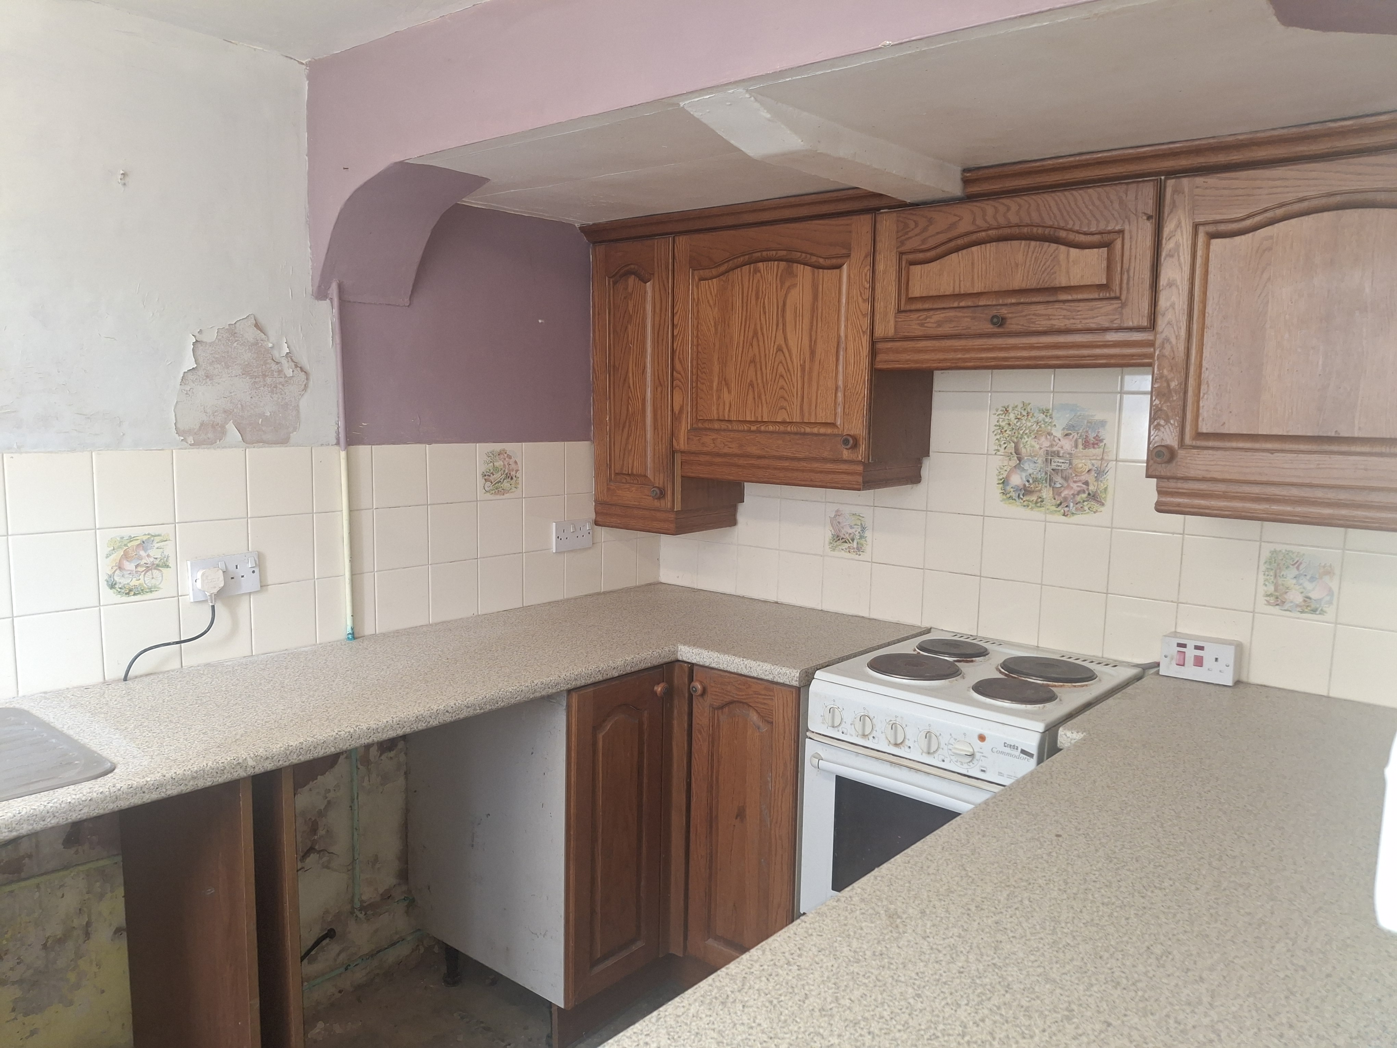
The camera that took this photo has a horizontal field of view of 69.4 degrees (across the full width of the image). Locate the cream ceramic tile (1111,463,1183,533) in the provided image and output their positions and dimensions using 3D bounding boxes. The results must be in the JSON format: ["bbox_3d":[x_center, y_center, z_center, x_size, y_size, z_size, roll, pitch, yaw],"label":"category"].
[{"bbox_3d":[1.003,-0.059,2.245,0.150,0.150,0.007,7,9,39],"label":"cream ceramic tile"}]

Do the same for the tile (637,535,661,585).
[{"bbox_3d":[-0.160,0.118,3.182,0.010,0.151,0.105,7,9,40],"label":"tile"}]

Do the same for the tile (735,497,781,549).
[{"bbox_3d":[0.178,-0.006,2.915,0.150,0.150,0.010,7,9,39],"label":"tile"}]

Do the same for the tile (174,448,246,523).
[{"bbox_3d":[-1.014,-0.081,2.095,0.008,0.150,0.150,7,9,40],"label":"tile"}]

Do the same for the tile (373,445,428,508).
[{"bbox_3d":[-0.735,-0.117,2.479,0.010,0.151,0.151,7,9,40],"label":"tile"}]

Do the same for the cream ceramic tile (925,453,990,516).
[{"bbox_3d":[0.639,-0.099,2.482,0.150,0.150,0.008,7,9,40],"label":"cream ceramic tile"}]

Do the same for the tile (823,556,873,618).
[{"bbox_3d":[0.409,0.173,2.739,0.150,0.150,0.010,7,9,39],"label":"tile"}]

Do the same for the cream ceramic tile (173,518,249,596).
[{"bbox_3d":[-1.022,0.068,2.130,0.009,0.149,0.149,7,9,41],"label":"cream ceramic tile"}]

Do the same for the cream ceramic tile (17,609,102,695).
[{"bbox_3d":[-1.212,0.241,1.911,0.010,0.150,0.150,7,9,40],"label":"cream ceramic tile"}]

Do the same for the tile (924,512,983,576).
[{"bbox_3d":[0.640,0.049,2.518,0.149,0.149,0.009,7,9,39],"label":"tile"}]

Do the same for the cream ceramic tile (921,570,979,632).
[{"bbox_3d":[0.645,0.201,2.572,0.150,0.150,0.007,7,9,39],"label":"cream ceramic tile"}]

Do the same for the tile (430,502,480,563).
[{"bbox_3d":[-0.637,0.022,2.613,0.010,0.151,0.151,7,9,40],"label":"tile"}]

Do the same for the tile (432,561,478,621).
[{"bbox_3d":[-0.639,0.174,2.631,0.010,0.151,0.151,7,9,40],"label":"tile"}]

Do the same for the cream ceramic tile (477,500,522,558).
[{"bbox_3d":[-0.536,0.010,2.728,0.010,0.151,0.151,7,9,40],"label":"cream ceramic tile"}]

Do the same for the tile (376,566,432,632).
[{"bbox_3d":[-0.731,0.183,2.488,0.009,0.148,0.149,7,9,41],"label":"tile"}]

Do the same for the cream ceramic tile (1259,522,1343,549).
[{"bbox_3d":[1.221,-0.032,2.031,0.150,0.150,0.010,7,9,39],"label":"cream ceramic tile"}]

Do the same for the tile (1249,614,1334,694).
[{"bbox_3d":[1.235,0.269,2.097,0.151,0.151,0.010,7,9,39],"label":"tile"}]

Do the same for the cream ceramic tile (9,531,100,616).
[{"bbox_3d":[-1.230,0.091,1.925,0.010,0.151,0.151,7,9,40],"label":"cream ceramic tile"}]

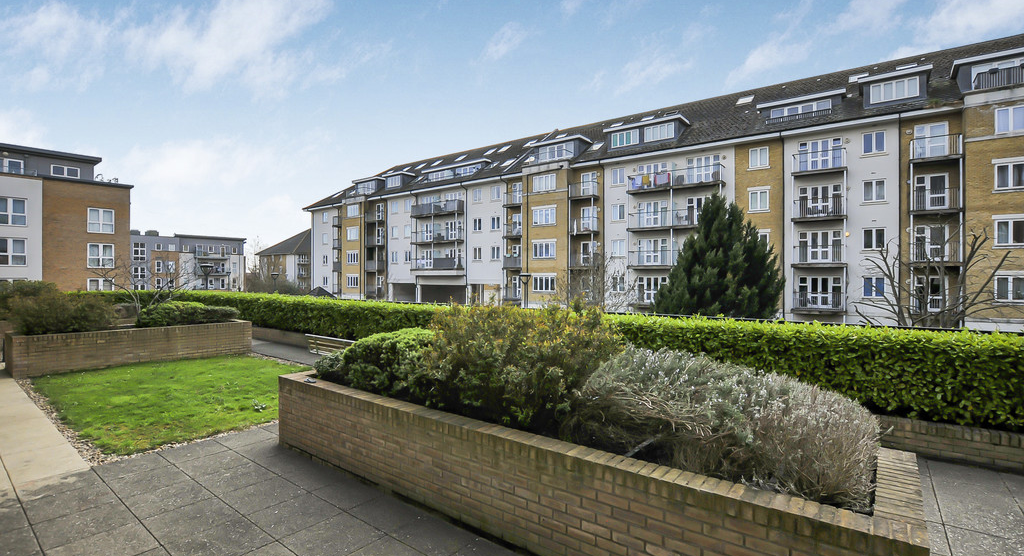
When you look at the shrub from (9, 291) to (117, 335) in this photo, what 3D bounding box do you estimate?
[{"bbox_3d":[-10.720,0.820,10.260,1.800,1.020,1.250,0,0,-40],"label":"shrub"}]

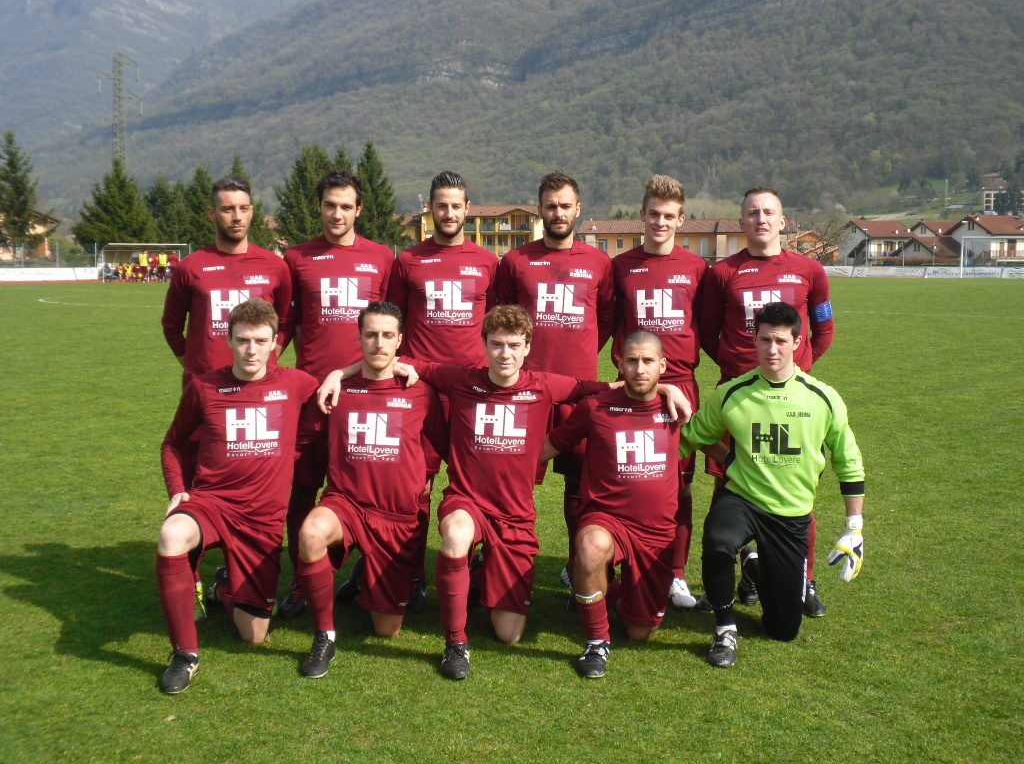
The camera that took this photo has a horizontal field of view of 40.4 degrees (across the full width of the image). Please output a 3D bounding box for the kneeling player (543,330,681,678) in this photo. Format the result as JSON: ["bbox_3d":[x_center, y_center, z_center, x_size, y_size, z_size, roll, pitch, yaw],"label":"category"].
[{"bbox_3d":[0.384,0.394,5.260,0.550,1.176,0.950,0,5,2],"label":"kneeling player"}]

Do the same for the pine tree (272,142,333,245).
[{"bbox_3d":[-13.795,-11.570,94.339,4.400,8.856,4.400,0,5,0],"label":"pine tree"}]

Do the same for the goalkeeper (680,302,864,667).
[{"bbox_3d":[1.012,0.333,5.367,0.690,1.276,0.950,0,5,3],"label":"goalkeeper"}]

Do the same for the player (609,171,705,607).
[{"bbox_3d":[0.627,0.034,5.908,0.480,1.810,0.340,0,5,0],"label":"player"}]

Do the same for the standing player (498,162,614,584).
[{"bbox_3d":[0.180,0.038,5.764,0.500,1.795,0.340,0,5,0],"label":"standing player"}]

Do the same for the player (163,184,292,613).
[{"bbox_3d":[-1.176,0.053,5.769,0.540,1.796,0.340,-1,5,-9],"label":"player"}]

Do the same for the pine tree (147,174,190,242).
[{"bbox_3d":[-25.439,-11.599,102.368,3.900,7.290,3.900,0,5,0],"label":"pine tree"}]

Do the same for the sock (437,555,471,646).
[{"bbox_3d":[-0.210,0.779,5.003,0.115,0.337,0.145,0,5,3],"label":"sock"}]

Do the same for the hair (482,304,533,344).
[{"bbox_3d":[-0.017,-0.208,5.235,0.183,0.168,0.210,0,5,-2],"label":"hair"}]

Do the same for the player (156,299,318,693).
[{"bbox_3d":[-1.008,0.345,5.141,0.580,1.302,0.980,0,5,-3],"label":"player"}]

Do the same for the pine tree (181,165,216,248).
[{"bbox_3d":[-21.422,-11.100,96.390,2.900,7.578,2.900,0,5,0],"label":"pine tree"}]

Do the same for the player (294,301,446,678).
[{"bbox_3d":[-0.538,0.347,5.324,0.600,1.293,0.950,0,5,-5],"label":"player"}]

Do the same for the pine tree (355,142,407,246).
[{"bbox_3d":[-9.961,-12.432,99.278,5.000,9.515,5.000,0,5,0],"label":"pine tree"}]

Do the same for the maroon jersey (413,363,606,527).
[{"bbox_3d":[-0.017,0.243,5.335,0.760,0.623,0.320,0,5,-4],"label":"maroon jersey"}]

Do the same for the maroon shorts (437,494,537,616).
[{"bbox_3d":[-0.088,0.643,5.191,0.360,0.449,0.470,0,5,1],"label":"maroon shorts"}]

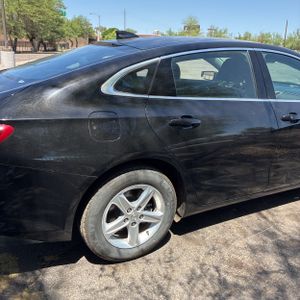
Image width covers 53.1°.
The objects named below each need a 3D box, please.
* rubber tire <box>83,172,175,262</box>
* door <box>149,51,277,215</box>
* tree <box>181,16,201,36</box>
[{"bbox_3d":[-0.138,0.397,1.973,0.670,0.670,0.210,-10,22,-28],"label":"rubber tire"},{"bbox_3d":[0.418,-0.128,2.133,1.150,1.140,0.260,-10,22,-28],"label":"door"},{"bbox_3d":[4.867,-13.875,37.215,2.800,4.890,2.800,3,19,6],"label":"tree"}]

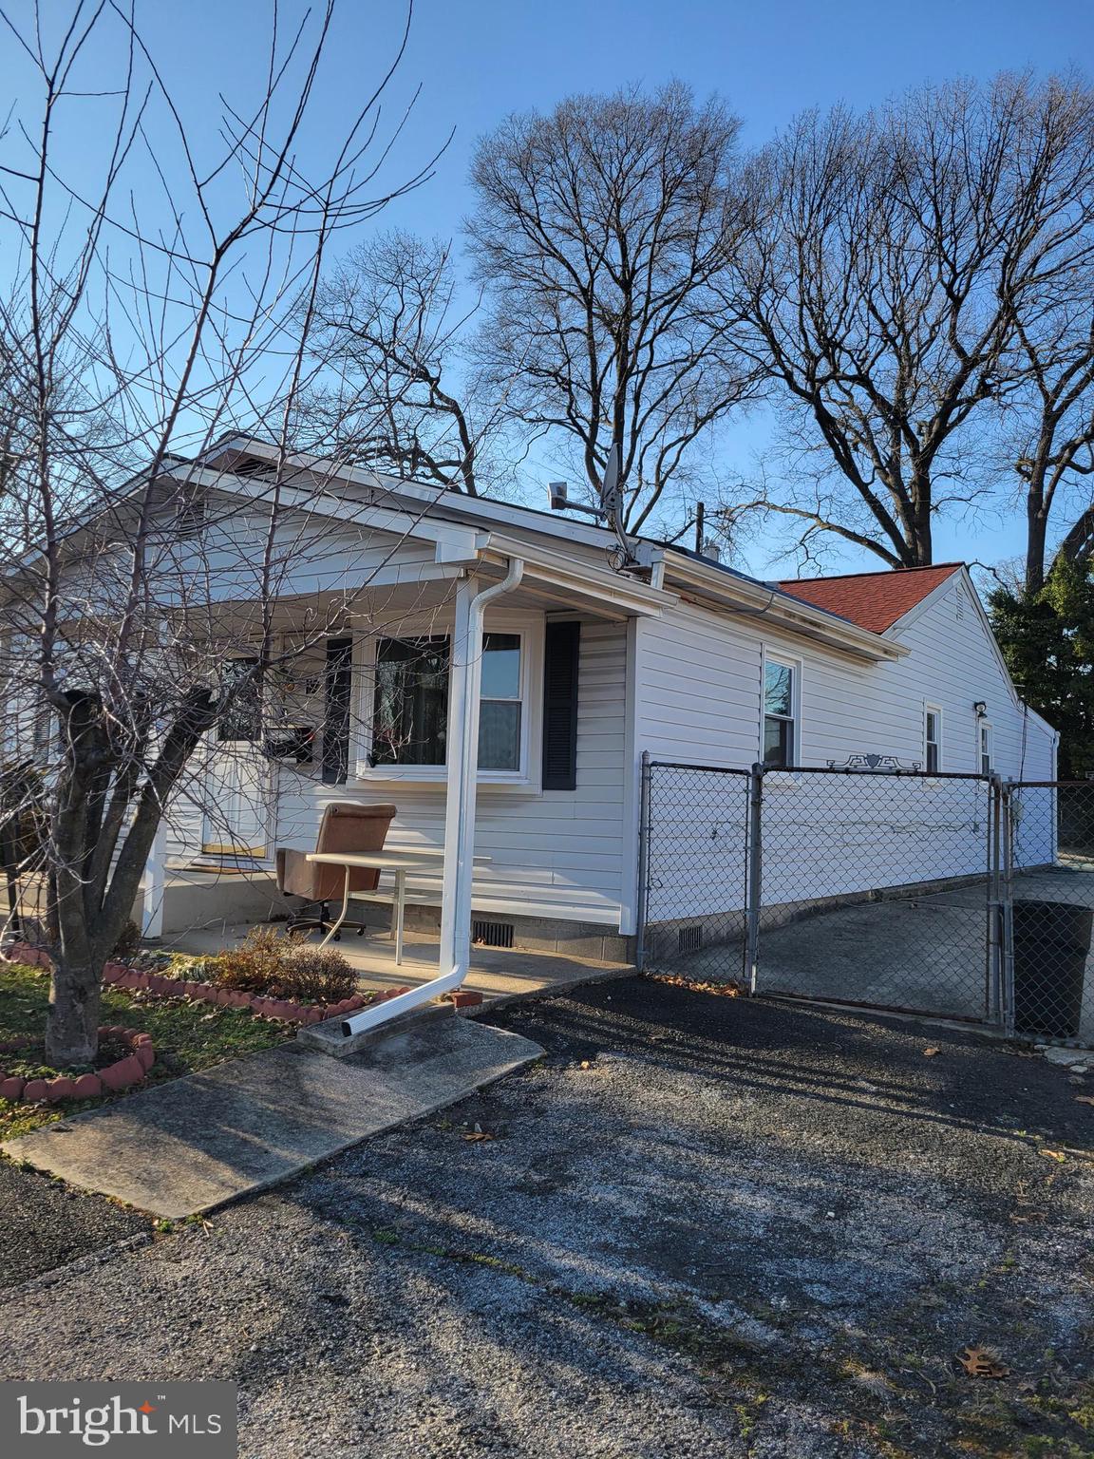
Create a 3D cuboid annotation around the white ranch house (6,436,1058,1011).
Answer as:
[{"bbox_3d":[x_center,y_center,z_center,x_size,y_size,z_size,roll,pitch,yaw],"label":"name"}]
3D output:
[{"bbox_3d":[0.878,-0.071,15.854,9.600,4.700,17.100,-1,-5,35],"label":"white ranch house"}]

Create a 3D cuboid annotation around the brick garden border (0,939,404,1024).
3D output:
[{"bbox_3d":[-2.189,1.596,7.272,3.120,0.140,1.250,-1,-5,35],"label":"brick garden border"}]

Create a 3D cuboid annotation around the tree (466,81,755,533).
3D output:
[{"bbox_3d":[1.637,-8.047,32.241,8.485,22.925,8.485,2,-4,0],"label":"tree"}]

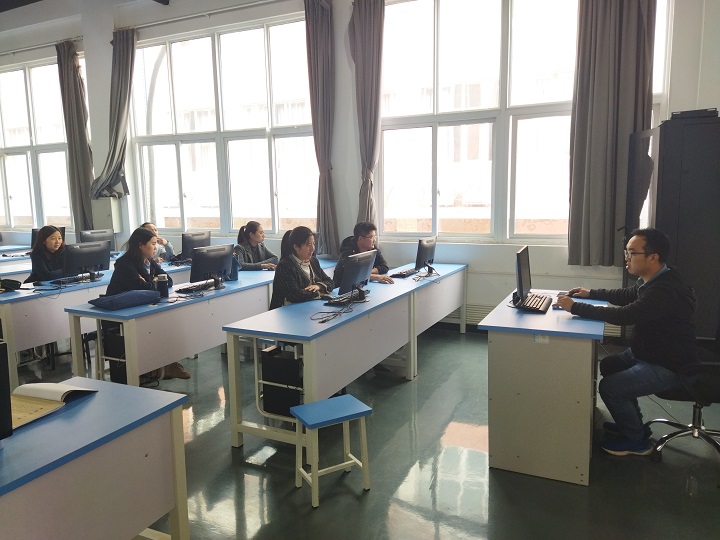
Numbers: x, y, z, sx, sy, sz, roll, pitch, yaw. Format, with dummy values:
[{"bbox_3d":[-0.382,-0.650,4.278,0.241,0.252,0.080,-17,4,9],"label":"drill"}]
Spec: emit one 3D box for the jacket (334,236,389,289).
[{"bbox_3d":[-0.018,0.006,5.129,0.520,0.640,0.540,4,9,31],"label":"jacket"}]

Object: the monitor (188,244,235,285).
[{"bbox_3d":[-1.249,-0.022,4.674,0.190,0.360,0.500,3,9,25],"label":"monitor"}]

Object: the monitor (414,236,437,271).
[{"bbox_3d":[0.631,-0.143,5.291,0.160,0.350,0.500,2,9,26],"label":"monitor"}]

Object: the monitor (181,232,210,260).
[{"bbox_3d":[-1.892,-0.265,6.524,0.200,0.360,0.490,3,9,25],"label":"monitor"}]

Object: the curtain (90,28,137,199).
[{"bbox_3d":[-3.322,-2.057,7.516,0.850,2.130,0.280,2,9,26],"label":"curtain"}]

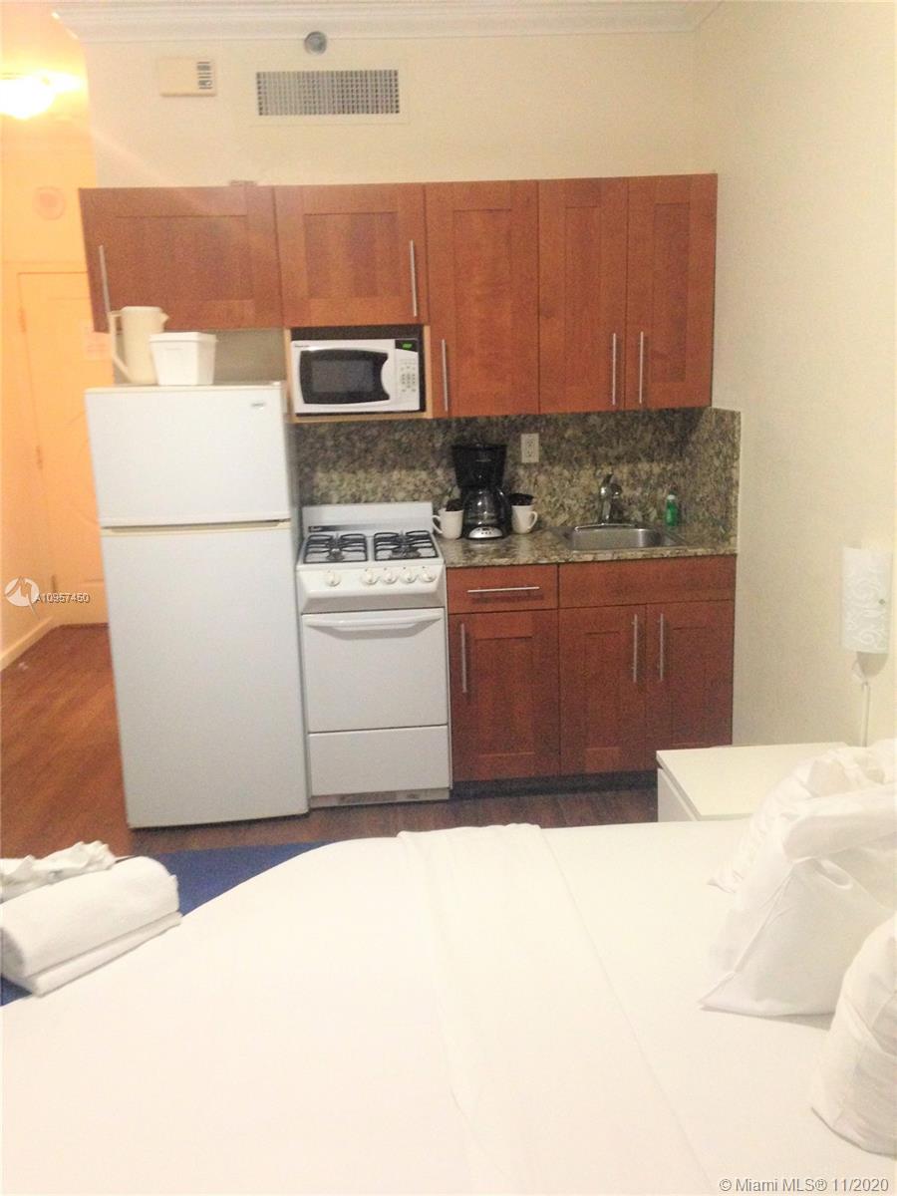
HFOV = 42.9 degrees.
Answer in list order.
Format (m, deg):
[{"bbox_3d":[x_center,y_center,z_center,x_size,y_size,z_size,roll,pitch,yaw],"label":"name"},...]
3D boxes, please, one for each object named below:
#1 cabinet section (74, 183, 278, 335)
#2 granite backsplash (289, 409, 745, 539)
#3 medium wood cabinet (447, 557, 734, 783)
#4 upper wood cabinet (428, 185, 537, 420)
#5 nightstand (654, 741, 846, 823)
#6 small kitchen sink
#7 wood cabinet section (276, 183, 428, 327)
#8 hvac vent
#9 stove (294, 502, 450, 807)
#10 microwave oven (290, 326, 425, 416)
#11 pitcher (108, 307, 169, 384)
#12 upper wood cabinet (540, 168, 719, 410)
[{"bbox_3d":[-0.886,-1.152,3.911,0.621,0.456,0.337,-3,14,-4],"label":"cabinet section"},{"bbox_3d":[0.198,-0.431,4.051,1.500,0.442,0.600,-3,14,-4],"label":"granite backsplash"},{"bbox_3d":[0.467,0.181,4.215,0.984,0.780,0.620,-3,14,-4],"label":"medium wood cabinet"},{"bbox_3d":[0.108,-1.047,4.027,0.378,0.774,0.337,-3,14,-4],"label":"upper wood cabinet"},{"bbox_3d":[0.828,0.711,2.933,0.497,0.550,0.403,-3,14,-4],"label":"nightstand"},{"bbox_3d":[0.595,-0.144,4.067,0.415,0.165,0.425,-3,14,-4],"label":"small kitchen sink"},{"bbox_3d":[-0.331,-1.179,3.954,0.494,0.456,0.337,-3,14,-4],"label":"wood cabinet section"},{"bbox_3d":[-0.419,-1.761,3.974,0.500,0.155,0.030,-3,14,-4],"label":"hvac vent"},{"bbox_3d":[-0.265,0.210,4.109,0.504,1.018,0.670,-3,14,-4],"label":"stove"},{"bbox_3d":[-0.325,-0.792,4.036,0.442,0.256,0.325,-3,14,-4],"label":"microwave oven"},{"bbox_3d":[-0.999,-0.817,3.692,0.185,0.245,0.130,-3,14,-4],"label":"pitcher"},{"bbox_3d":[0.600,-1.071,4.066,0.610,0.774,0.337,-3,14,-4],"label":"upper wood cabinet"}]

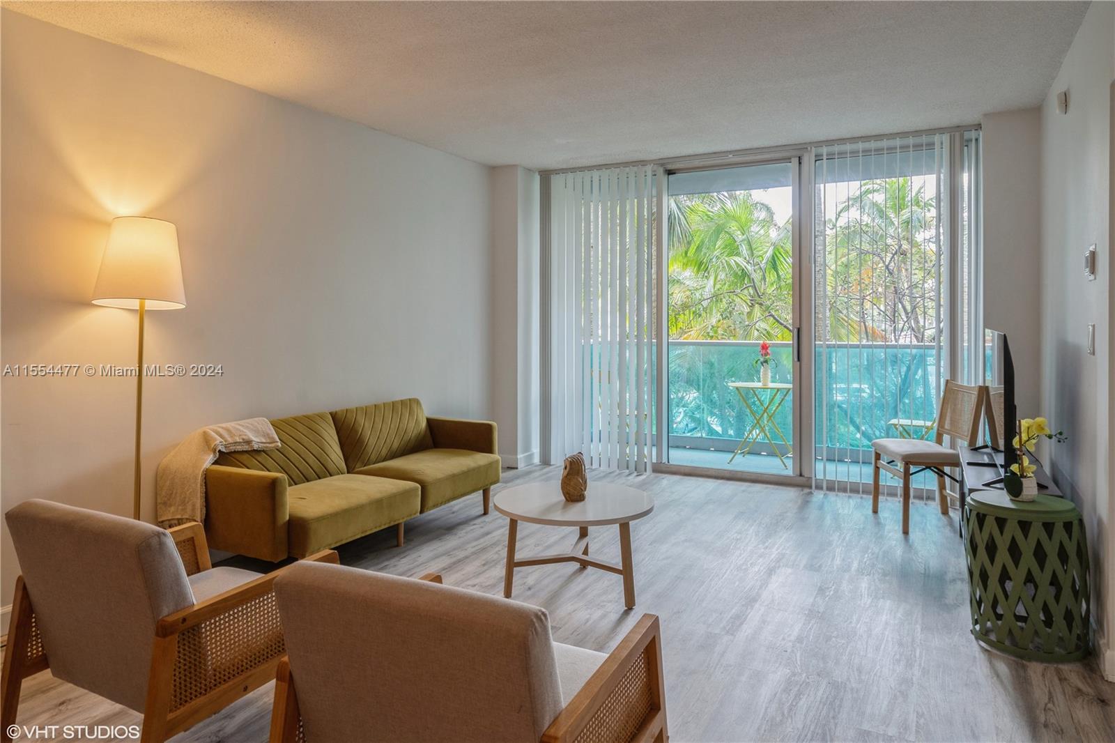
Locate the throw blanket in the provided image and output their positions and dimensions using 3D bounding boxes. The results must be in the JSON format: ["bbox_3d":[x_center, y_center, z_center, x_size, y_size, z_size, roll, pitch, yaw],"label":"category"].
[{"bbox_3d":[-1.672,0.508,3.410,0.340,0.470,0.500,2,3,29],"label":"throw blanket"}]

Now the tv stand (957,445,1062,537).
[{"bbox_3d":[2.262,0.745,3.455,0.355,0.510,1.060,2,3,29],"label":"tv stand"}]

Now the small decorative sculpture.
[{"bbox_3d":[0.081,0.491,3.180,0.115,0.210,0.105,-1,3,-17],"label":"small decorative sculpture"}]

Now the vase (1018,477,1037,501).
[{"bbox_3d":[1.871,0.471,2.735,0.095,0.092,0.095,2,4,35],"label":"vase"}]

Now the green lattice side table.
[{"bbox_3d":[1.885,0.789,2.737,0.405,0.545,0.405,2,4,35],"label":"green lattice side table"}]

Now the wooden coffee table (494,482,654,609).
[{"bbox_3d":[0.077,0.810,3.180,0.730,0.427,0.730,0,3,0],"label":"wooden coffee table"}]

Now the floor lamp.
[{"bbox_3d":[-1.800,0.199,2.940,0.345,1.690,0.345,2,3,29],"label":"floor lamp"}]

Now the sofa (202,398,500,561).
[{"bbox_3d":[-1.075,0.604,3.922,0.750,0.710,1.710,2,3,29],"label":"sofa"}]

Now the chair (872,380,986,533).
[{"bbox_3d":[2.280,0.503,4.220,0.510,0.860,0.445,0,3,2],"label":"chair"}]

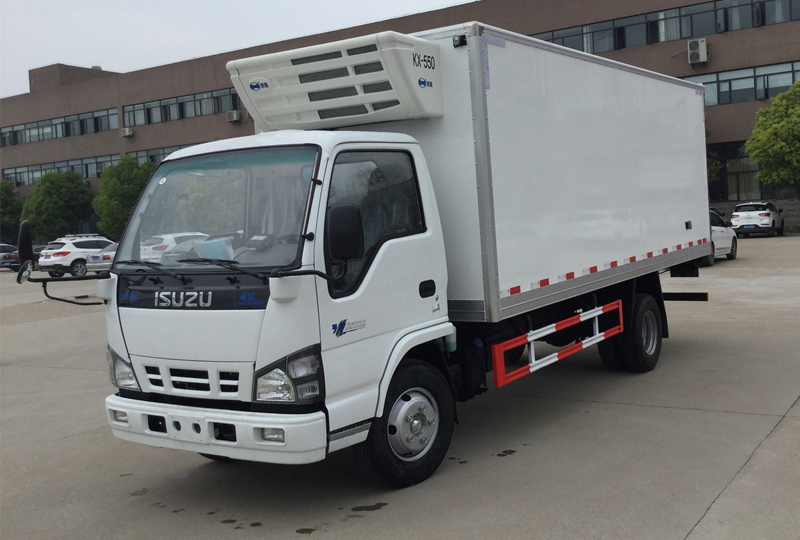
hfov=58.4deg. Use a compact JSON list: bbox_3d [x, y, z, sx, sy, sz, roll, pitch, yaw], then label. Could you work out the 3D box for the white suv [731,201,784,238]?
[{"bbox_3d":[17.136,-2.542,34.017,1.830,1.650,4.450,0,6,36],"label":"white suv"}]

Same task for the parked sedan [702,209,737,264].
[{"bbox_3d":[8.200,-0.966,20.162,1.790,1.470,4.500,0,7,39],"label":"parked sedan"}]

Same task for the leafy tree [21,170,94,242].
[{"bbox_3d":[-19.362,-3.081,40.500,4.200,5.088,4.200,0,7,39],"label":"leafy tree"}]

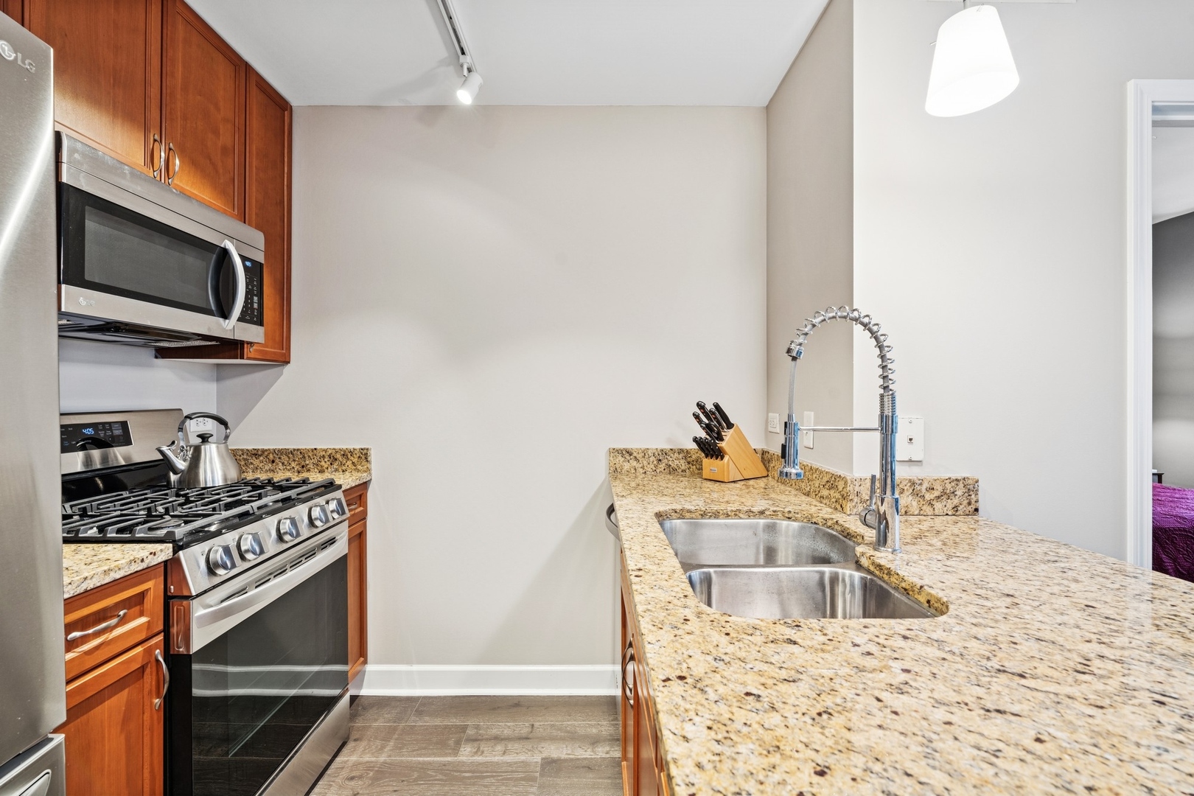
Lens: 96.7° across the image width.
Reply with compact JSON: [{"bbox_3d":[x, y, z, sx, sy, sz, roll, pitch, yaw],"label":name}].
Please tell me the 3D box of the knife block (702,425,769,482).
[{"bbox_3d":[0.542,0.207,2.103,0.287,0.218,0.115,0,0,-39],"label":"knife block"}]

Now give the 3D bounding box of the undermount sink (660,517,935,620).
[{"bbox_3d":[0.376,0.443,1.133,0.425,0.205,0.755,0,0,0],"label":"undermount sink"}]

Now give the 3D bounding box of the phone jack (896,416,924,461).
[{"bbox_3d":[0.857,0.113,1.450,0.073,0.119,0.010,0,0,0],"label":"phone jack"}]

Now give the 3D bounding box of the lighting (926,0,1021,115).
[{"bbox_3d":[0.683,-0.627,0.980,0.141,0.138,0.141,0,0,0],"label":"lighting"}]

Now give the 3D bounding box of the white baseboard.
[{"bbox_3d":[-0.444,1.163,2.195,1.064,0.131,0.016,0,0,0],"label":"white baseboard"}]

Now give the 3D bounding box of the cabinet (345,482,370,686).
[{"bbox_3d":[-1.257,0.761,2.065,0.624,0.818,0.270,0,0,0],"label":"cabinet"}]

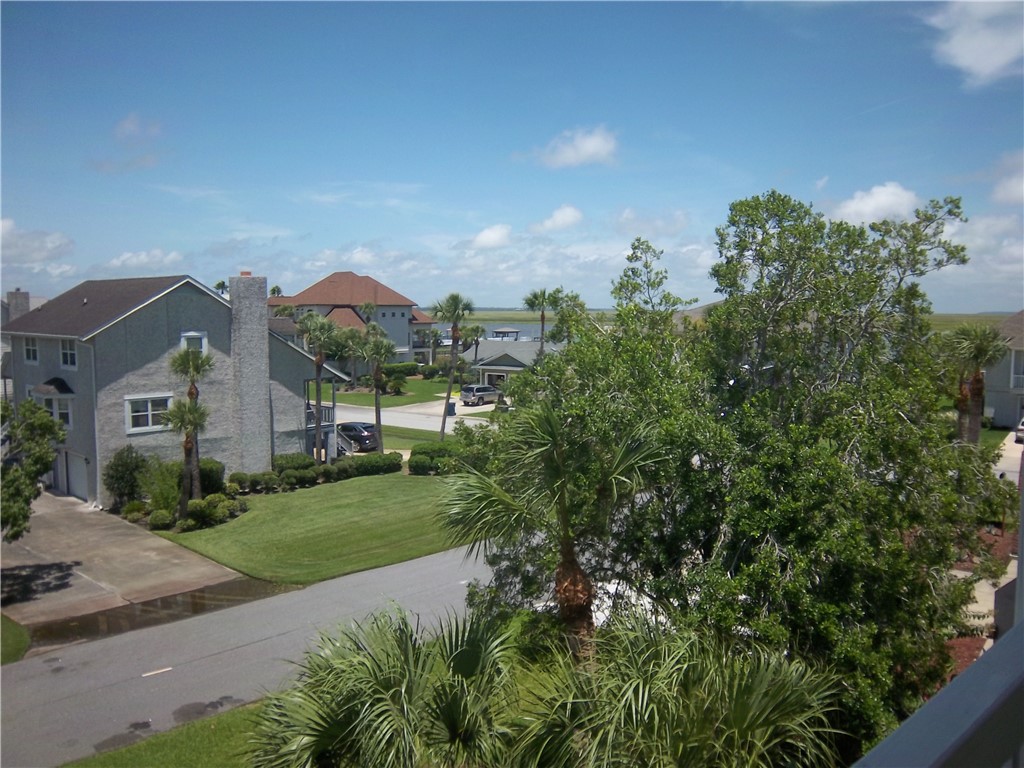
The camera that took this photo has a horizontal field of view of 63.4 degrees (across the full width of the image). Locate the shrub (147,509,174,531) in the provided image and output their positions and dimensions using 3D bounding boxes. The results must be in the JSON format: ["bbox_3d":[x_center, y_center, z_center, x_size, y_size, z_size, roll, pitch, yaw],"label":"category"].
[{"bbox_3d":[-14.961,5.659,35.254,1.150,0.850,1.100,-2,6,-23],"label":"shrub"}]

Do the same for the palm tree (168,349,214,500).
[{"bbox_3d":[-15.458,2.023,39.949,2.200,7.250,2.200,-2,5,-21],"label":"palm tree"}]

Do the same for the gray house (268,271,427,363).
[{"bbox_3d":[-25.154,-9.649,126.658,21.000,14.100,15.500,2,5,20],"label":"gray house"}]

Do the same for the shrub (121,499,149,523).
[{"bbox_3d":[-16.568,5.576,36.352,1.200,0.800,1.150,-2,6,-24],"label":"shrub"}]

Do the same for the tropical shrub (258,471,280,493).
[{"bbox_3d":[-11.872,4.769,40.513,0.980,0.990,0.980,0,5,0],"label":"tropical shrub"}]

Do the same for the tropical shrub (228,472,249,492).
[{"bbox_3d":[-14.038,4.944,42.564,1.000,0.930,1.000,1,5,0],"label":"tropical shrub"}]

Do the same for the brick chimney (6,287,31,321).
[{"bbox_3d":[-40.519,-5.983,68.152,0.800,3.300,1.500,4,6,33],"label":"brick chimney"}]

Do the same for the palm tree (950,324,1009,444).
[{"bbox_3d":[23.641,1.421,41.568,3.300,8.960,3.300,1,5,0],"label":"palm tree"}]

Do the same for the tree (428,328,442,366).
[{"bbox_3d":[-11.077,-4.975,120.027,2.100,6.530,2.100,1,5,0],"label":"tree"}]

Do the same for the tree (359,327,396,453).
[{"bbox_3d":[-8.454,0.460,52.254,2.450,8.250,2.450,-1,5,-10],"label":"tree"}]

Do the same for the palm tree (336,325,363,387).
[{"bbox_3d":[-18.594,-2.992,95.244,3.200,6.960,3.200,1,5,0],"label":"palm tree"}]

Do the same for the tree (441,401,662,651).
[{"bbox_3d":[0.531,4.068,10.958,2.890,7.740,2.890,0,5,0],"label":"tree"}]

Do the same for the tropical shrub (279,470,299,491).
[{"bbox_3d":[-11.036,4.749,40.863,0.990,0.980,0.990,0,5,0],"label":"tropical shrub"}]

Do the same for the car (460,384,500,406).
[{"bbox_3d":[-2.771,0.974,80.389,1.930,1.840,4.900,5,7,37],"label":"car"}]

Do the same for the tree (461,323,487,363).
[{"bbox_3d":[-4.490,-3.829,103.902,2.700,7.350,2.700,1,5,0],"label":"tree"}]

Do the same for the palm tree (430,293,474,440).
[{"bbox_3d":[-3.926,-0.781,54.651,2.900,10.350,2.900,0,5,0],"label":"palm tree"}]

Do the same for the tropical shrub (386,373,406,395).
[{"bbox_3d":[-12.392,-0.052,89.236,2.200,2.350,2.200,1,5,0],"label":"tropical shrub"}]

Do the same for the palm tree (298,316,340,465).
[{"bbox_3d":[-10.894,0.398,46.059,2.360,8.720,2.360,0,5,0],"label":"palm tree"}]

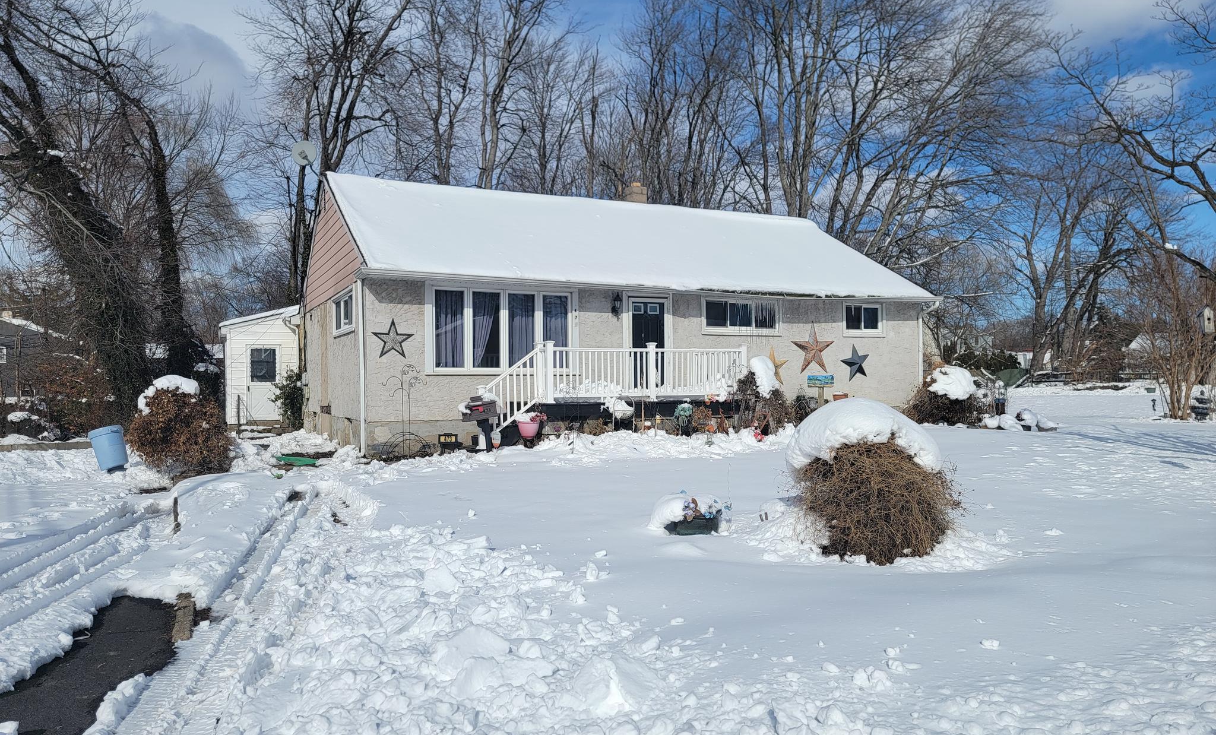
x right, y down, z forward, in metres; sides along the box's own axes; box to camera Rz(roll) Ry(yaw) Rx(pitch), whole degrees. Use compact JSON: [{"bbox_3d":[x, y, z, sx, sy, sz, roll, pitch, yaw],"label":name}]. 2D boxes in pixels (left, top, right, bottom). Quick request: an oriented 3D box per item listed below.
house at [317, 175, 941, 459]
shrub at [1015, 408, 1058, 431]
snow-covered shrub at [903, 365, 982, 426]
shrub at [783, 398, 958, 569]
[{"bbox_3d":[0.133,-1.559,22.732,14.812,6.666,9.875,0,-1,-27],"label":"house"},{"bbox_3d":[9.910,1.200,19.500,1.000,0.550,0.850,-1,-1,0],"label":"shrub"},{"bbox_3d":[8.530,0.710,21.500,1.950,1.500,1.800,-1,-1,0],"label":"snow-covered shrub"},{"bbox_3d":[2.210,0.890,7.000,1.450,1.280,1.380,-1,-1,0],"label":"shrub"}]

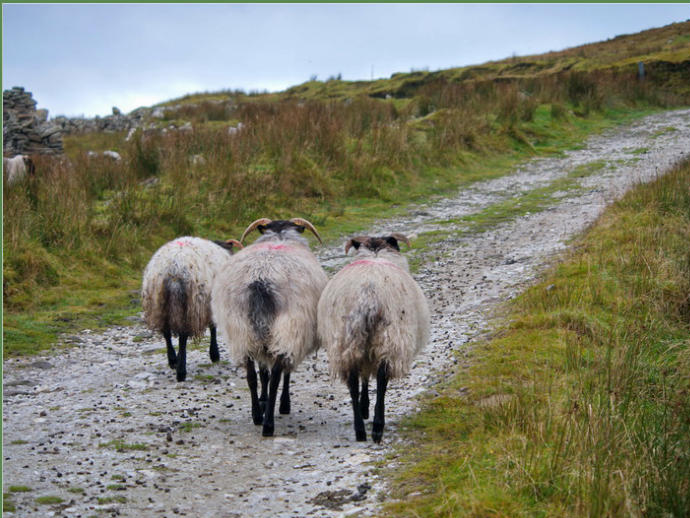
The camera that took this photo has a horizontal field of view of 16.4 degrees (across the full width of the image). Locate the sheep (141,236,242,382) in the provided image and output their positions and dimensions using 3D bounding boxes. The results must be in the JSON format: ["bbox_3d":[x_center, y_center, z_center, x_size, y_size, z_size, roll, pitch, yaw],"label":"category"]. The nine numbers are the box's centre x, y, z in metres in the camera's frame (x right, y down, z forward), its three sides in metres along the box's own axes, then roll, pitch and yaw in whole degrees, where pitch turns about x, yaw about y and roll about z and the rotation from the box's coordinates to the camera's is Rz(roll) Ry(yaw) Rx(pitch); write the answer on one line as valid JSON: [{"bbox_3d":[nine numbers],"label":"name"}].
[{"bbox_3d":[-0.796,0.239,12.875,0.443,0.783,1.061,1,2,17],"label":"sheep"}]

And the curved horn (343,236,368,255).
[{"bbox_3d":[0.048,-0.062,10.970,0.101,0.085,0.088,0,2,4],"label":"curved horn"}]

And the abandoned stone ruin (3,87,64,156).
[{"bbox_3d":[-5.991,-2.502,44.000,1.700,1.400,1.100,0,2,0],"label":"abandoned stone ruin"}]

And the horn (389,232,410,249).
[{"bbox_3d":[0.250,-0.085,11.000,0.101,0.077,0.088,0,2,4],"label":"horn"}]

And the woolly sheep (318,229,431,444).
[{"bbox_3d":[0.129,0.336,10.681,0.489,0.865,1.112,0,2,4],"label":"woolly sheep"}]

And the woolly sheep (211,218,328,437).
[{"bbox_3d":[-0.334,0.299,10.970,0.520,0.927,1.133,0,2,6],"label":"woolly sheep"}]

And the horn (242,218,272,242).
[{"bbox_3d":[-0.417,-0.134,11.309,0.149,0.113,0.124,0,2,6],"label":"horn"}]

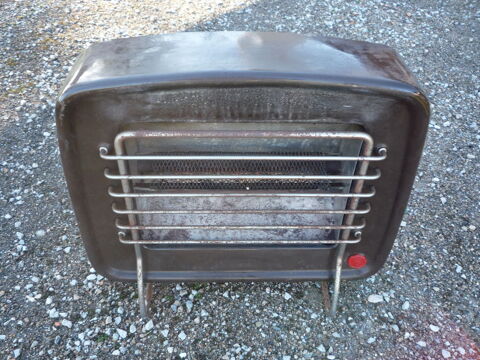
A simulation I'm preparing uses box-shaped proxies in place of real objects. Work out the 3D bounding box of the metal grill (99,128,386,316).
[{"bbox_3d":[0.005,0.096,0.762,0.447,0.439,0.065,1,36,0],"label":"metal grill"}]

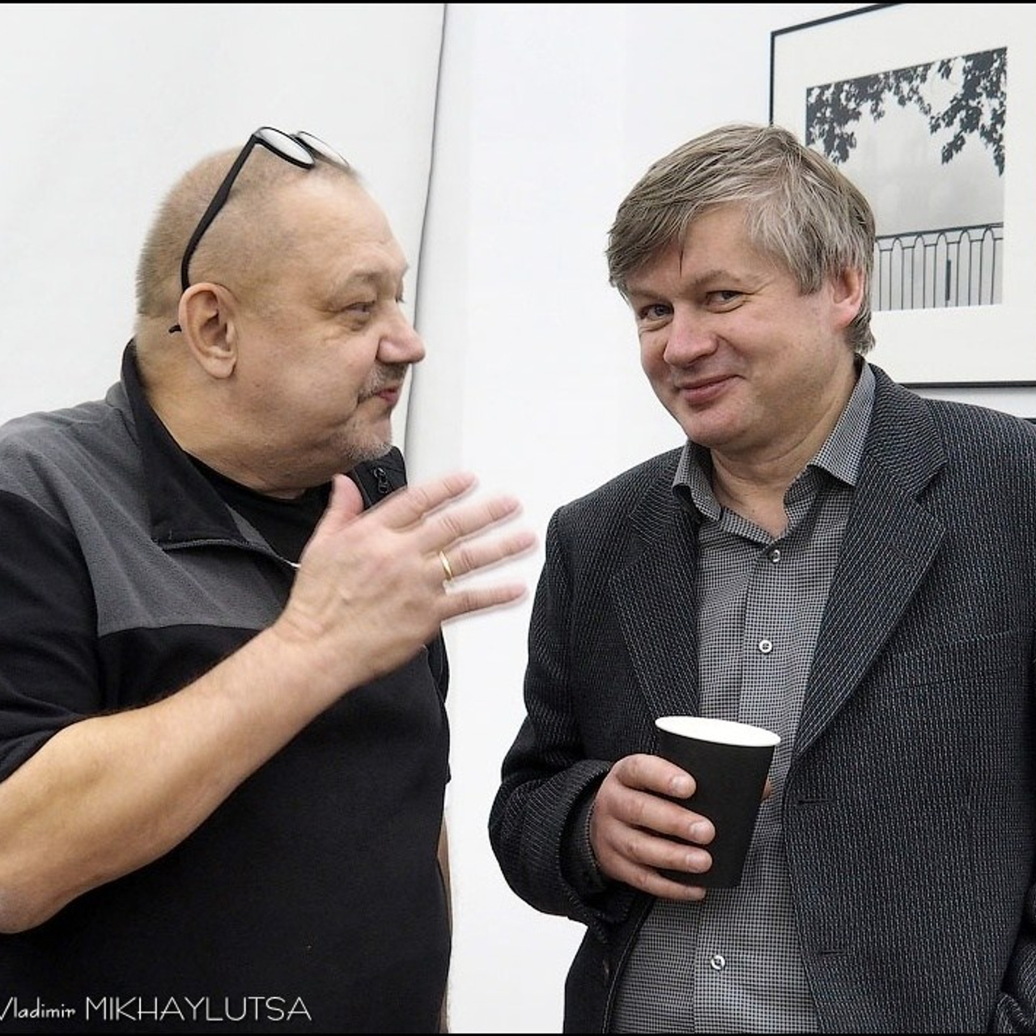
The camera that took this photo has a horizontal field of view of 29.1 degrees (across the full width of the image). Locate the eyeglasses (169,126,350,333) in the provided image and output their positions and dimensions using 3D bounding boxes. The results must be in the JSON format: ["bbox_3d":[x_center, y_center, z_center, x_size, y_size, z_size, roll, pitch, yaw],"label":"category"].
[{"bbox_3d":[-0.192,-0.210,1.468,0.049,0.149,0.144,37,17,8],"label":"eyeglasses"}]

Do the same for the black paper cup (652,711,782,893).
[{"bbox_3d":[0.129,0.194,1.354,0.086,0.102,0.086,7,5,0],"label":"black paper cup"}]

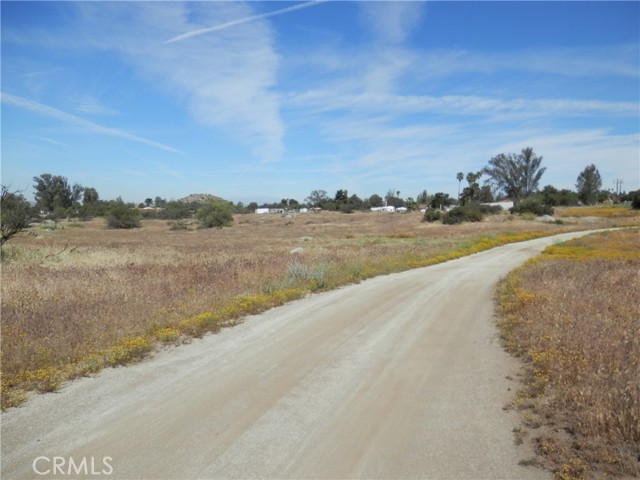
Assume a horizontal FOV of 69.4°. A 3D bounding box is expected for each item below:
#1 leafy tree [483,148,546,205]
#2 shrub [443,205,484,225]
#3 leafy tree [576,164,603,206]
[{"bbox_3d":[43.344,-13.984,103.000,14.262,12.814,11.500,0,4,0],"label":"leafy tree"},{"bbox_3d":[13.257,-2.372,43.000,3.721,1.861,3.000,0,4,0],"label":"shrub"},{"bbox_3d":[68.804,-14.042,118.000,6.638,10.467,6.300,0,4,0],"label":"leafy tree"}]

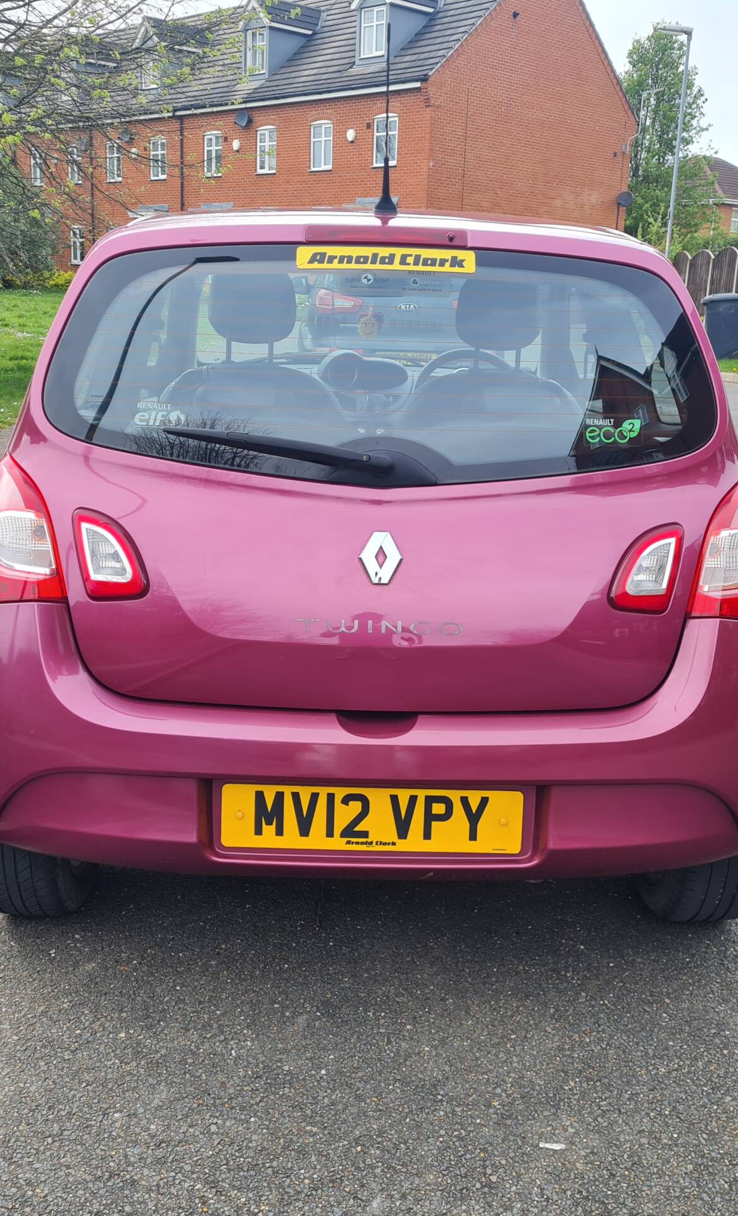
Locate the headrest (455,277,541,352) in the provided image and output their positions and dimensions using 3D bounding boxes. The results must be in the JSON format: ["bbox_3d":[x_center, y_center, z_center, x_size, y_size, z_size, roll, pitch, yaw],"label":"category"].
[{"bbox_3d":[0.353,-0.800,3.324,0.235,0.195,0.120,2,15,-1],"label":"headrest"}]

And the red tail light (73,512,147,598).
[{"bbox_3d":[-0.443,-0.090,2.084,0.128,0.155,0.070,5,16,10],"label":"red tail light"}]

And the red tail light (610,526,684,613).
[{"bbox_3d":[0.475,-0.066,2.083,0.128,0.155,0.070,-1,16,-12],"label":"red tail light"}]

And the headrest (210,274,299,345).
[{"bbox_3d":[-0.318,-0.816,3.325,0.235,0.195,0.120,2,15,-1],"label":"headrest"}]

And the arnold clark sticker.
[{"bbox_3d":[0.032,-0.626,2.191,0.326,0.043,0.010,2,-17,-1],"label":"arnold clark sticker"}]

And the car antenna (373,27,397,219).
[{"bbox_3d":[0.035,-0.914,2.299,0.045,0.373,0.060,0,45,0],"label":"car antenna"}]

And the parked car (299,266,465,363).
[{"bbox_3d":[0.274,-2.777,12.062,1.855,1.640,4.440,2,15,-1],"label":"parked car"}]

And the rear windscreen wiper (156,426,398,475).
[{"bbox_3d":[-0.157,-0.270,2.076,0.405,0.045,0.045,9,-17,5],"label":"rear windscreen wiper"}]

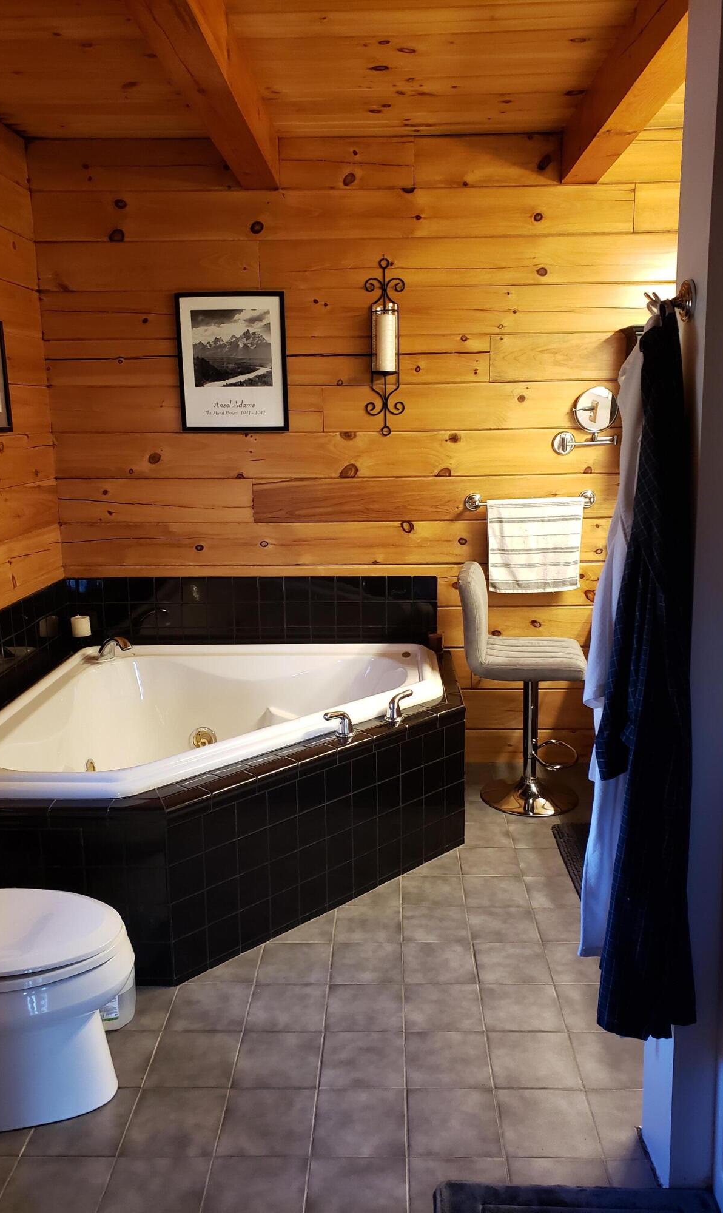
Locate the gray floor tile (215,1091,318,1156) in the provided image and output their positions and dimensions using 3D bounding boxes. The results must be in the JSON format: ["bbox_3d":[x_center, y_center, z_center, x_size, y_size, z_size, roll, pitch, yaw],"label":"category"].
[{"bbox_3d":[-0.206,1.136,2.002,0.200,0.010,0.199,-1,11,2],"label":"gray floor tile"}]

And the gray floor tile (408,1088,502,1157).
[{"bbox_3d":[0.198,1.115,1.962,0.198,0.010,0.197,-1,11,2],"label":"gray floor tile"}]

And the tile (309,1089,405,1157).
[{"bbox_3d":[-0.004,1.115,1.964,0.197,0.010,0.197,-1,11,2],"label":"tile"}]

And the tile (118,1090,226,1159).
[{"bbox_3d":[-0.403,1.124,1.984,0.198,0.010,0.197,-1,11,2],"label":"tile"}]

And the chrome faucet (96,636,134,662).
[{"bbox_3d":[-1.021,0.175,3.761,0.055,0.090,0.190,-12,15,-42],"label":"chrome faucet"}]

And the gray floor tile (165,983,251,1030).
[{"bbox_3d":[-0.396,1.059,2.400,0.200,0.010,0.199,-1,11,2],"label":"gray floor tile"}]

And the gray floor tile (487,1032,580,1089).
[{"bbox_3d":[0.405,1.073,2.149,0.198,0.010,0.197,-1,11,2],"label":"gray floor tile"}]

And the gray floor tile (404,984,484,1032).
[{"bbox_3d":[0.209,1.035,2.345,0.197,0.010,0.197,-1,11,2],"label":"gray floor tile"}]

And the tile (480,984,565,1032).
[{"bbox_3d":[0.416,1.047,2.371,0.200,0.010,0.199,-1,11,2],"label":"tile"}]

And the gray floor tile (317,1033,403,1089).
[{"bbox_3d":[0.003,1.076,2.159,0.197,0.010,0.197,-1,11,2],"label":"gray floor tile"}]

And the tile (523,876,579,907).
[{"bbox_3d":[0.638,0.925,2.948,0.200,0.010,0.199,-1,11,2],"label":"tile"}]

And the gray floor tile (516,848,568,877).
[{"bbox_3d":[0.637,0.875,3.109,0.198,0.010,0.197,-1,11,2],"label":"gray floor tile"}]

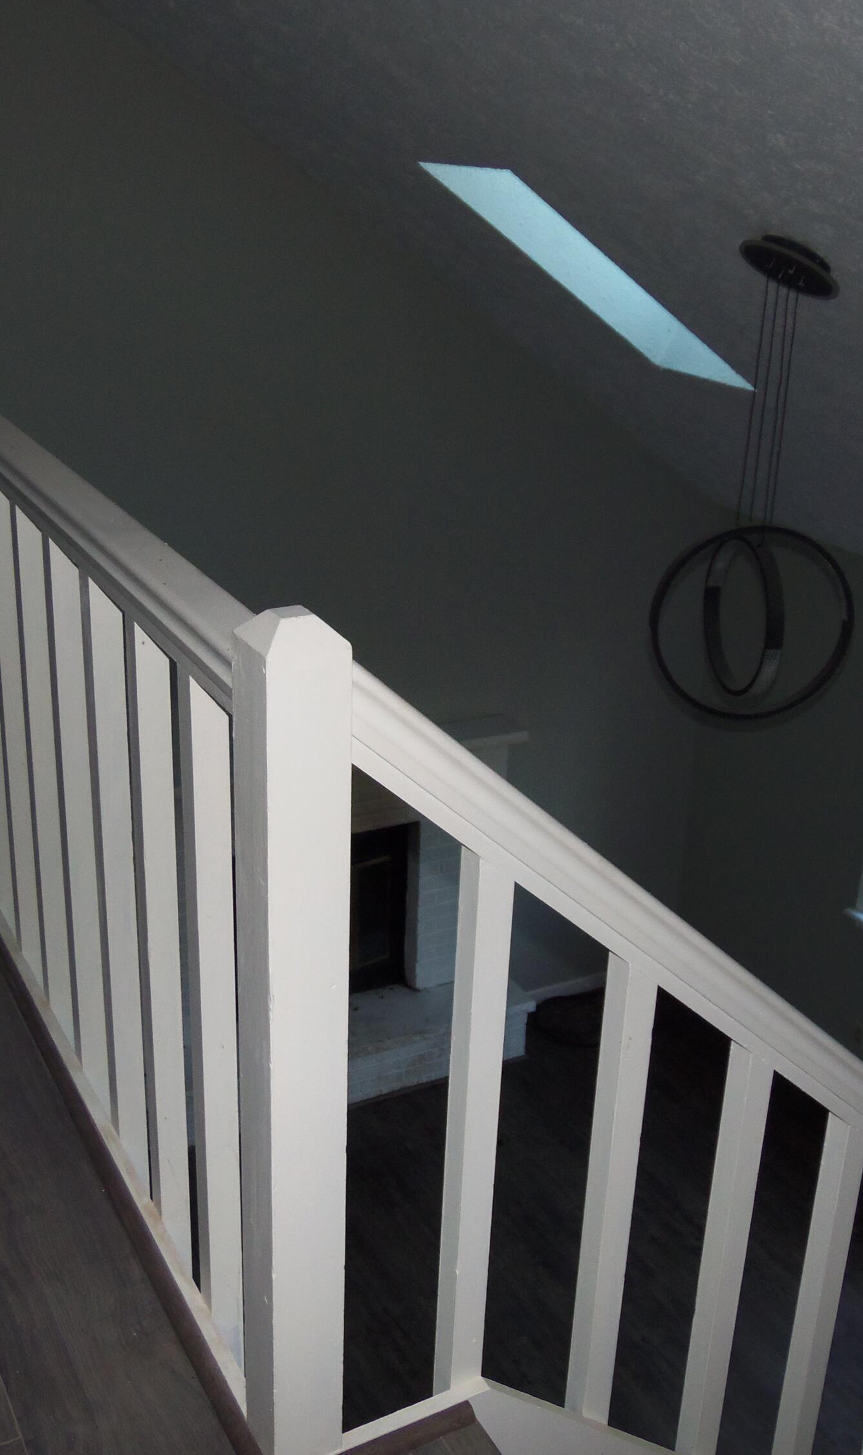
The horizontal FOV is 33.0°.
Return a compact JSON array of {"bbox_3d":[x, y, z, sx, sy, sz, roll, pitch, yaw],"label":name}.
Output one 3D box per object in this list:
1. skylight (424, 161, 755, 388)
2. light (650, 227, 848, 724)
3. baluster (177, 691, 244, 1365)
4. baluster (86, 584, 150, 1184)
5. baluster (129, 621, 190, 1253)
[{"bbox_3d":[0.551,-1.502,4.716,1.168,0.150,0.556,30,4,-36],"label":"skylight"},{"bbox_3d":[0.845,-0.594,3.714,0.520,1.240,0.420,7,23,12],"label":"light"},{"bbox_3d":[-0.246,0.365,1.649,0.040,0.920,0.040,-10,25,-27],"label":"baluster"},{"bbox_3d":[-0.416,0.239,1.940,0.040,0.920,0.040,-10,25,-27],"label":"baluster"},{"bbox_3d":[-0.331,0.302,1.794,0.040,0.920,0.040,-10,25,-27],"label":"baluster"}]

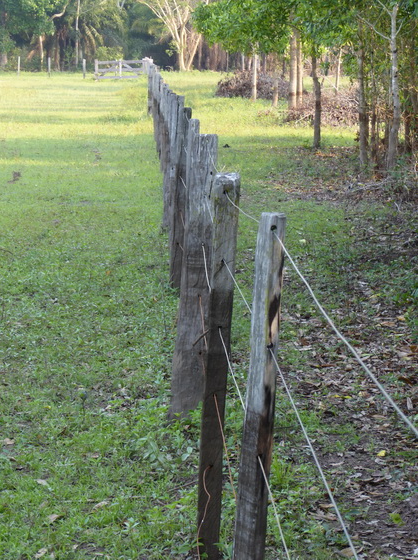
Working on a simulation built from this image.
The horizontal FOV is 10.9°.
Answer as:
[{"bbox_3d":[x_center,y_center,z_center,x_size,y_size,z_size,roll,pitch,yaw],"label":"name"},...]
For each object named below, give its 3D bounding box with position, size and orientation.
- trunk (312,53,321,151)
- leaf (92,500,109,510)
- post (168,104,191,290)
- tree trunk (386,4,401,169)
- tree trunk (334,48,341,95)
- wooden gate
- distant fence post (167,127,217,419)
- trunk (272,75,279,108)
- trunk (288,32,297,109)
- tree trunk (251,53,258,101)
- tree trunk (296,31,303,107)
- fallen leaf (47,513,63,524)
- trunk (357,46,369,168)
[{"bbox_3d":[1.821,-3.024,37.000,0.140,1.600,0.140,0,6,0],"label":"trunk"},{"bbox_3d":[-0.393,0.817,7.910,0.045,0.025,0.085,3,7,26],"label":"leaf"},{"bbox_3d":[-0.188,-0.574,15.318,0.090,1.277,0.095,3,6,-2],"label":"post"},{"bbox_3d":[2.640,-2.764,31.247,0.200,2.338,0.180,0,6,0],"label":"tree trunk"},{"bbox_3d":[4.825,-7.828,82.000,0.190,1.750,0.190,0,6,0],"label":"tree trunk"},{"bbox_3d":[-4.776,-11.759,122.000,3.350,1.240,0.140,0,6,0],"label":"wooden gate"},{"bbox_3d":[-0.061,-0.020,9.600,0.140,1.270,0.130,4,6,0],"label":"distant fence post"},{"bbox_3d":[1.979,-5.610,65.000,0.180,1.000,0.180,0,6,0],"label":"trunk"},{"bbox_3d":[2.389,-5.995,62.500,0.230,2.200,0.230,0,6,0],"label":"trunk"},{"bbox_3d":[1.571,-7.015,75.393,0.170,1.667,0.160,0,6,0],"label":"tree trunk"},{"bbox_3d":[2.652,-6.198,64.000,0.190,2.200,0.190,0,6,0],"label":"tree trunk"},{"bbox_3d":[-0.540,0.840,7.689,0.060,0.030,0.080,0,6,0],"label":"fallen leaf"},{"bbox_3d":[2.222,-2.497,31.413,0.150,1.771,0.130,0,6,0],"label":"trunk"}]

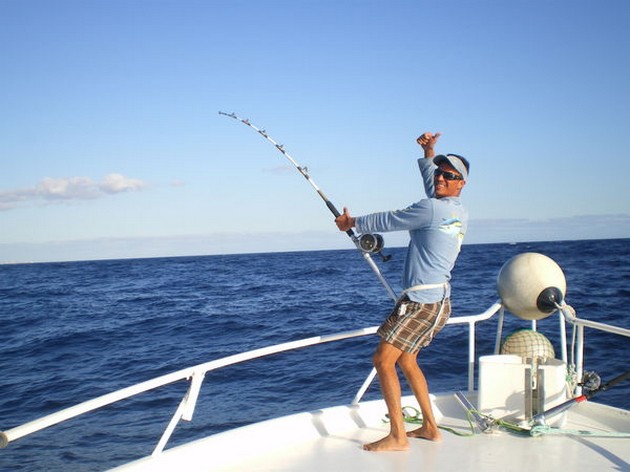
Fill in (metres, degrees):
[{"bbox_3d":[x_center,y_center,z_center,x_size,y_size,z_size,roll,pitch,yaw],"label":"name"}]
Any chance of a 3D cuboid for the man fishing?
[{"bbox_3d":[0.500,0.290,4.400,0.760,1.810,0.580,-3,-1,24],"label":"man fishing"}]

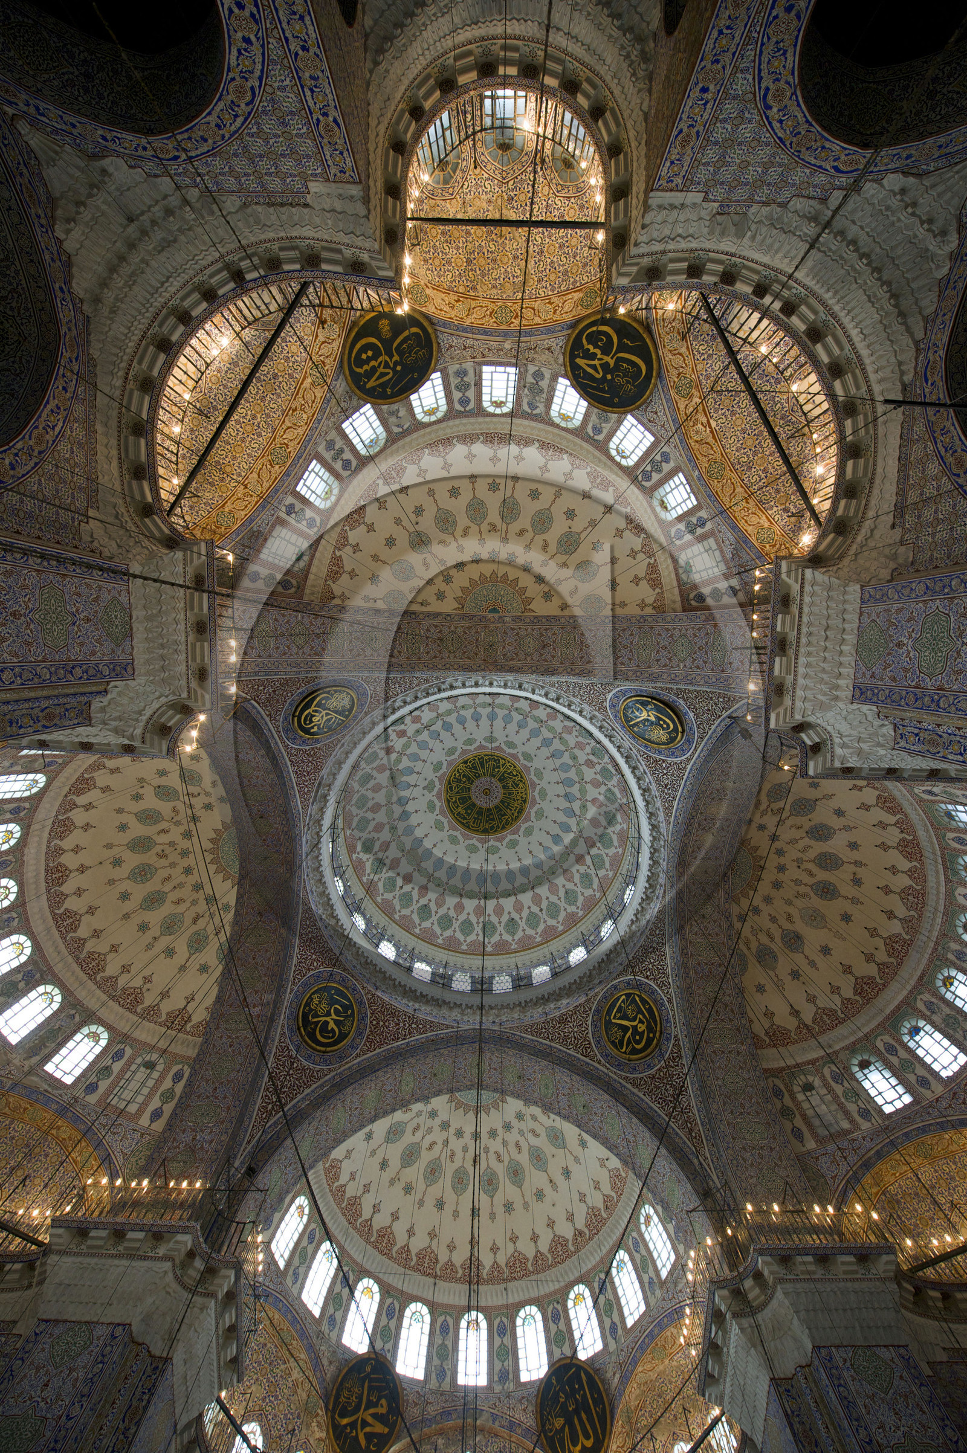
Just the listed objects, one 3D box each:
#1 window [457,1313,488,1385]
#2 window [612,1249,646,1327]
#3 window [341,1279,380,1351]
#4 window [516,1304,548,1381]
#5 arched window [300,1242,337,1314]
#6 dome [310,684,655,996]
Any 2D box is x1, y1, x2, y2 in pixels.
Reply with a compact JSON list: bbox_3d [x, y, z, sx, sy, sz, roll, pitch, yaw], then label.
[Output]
[{"bbox_3d":[-0.454,25.937,23.606,1.178,2.531,0.300,2,-82,0],"label":"window"},{"bbox_3d":[6.017,22.823,23.163,0.300,2.531,1.178,36,-84,-5],"label":"window"},{"bbox_3d":[-5.050,24.244,23.379,1.178,2.531,0.300,39,-84,-5],"label":"window"},{"bbox_3d":[2.010,25.620,23.558,1.178,2.531,0.300,-16,-82,2],"label":"window"},{"bbox_3d":[-6.707,22.410,23.128,0.300,2.531,1.178,-32,-83,4],"label":"arched window"},{"bbox_3d":[0.174,5.339,33.383,16.644,12.540,16.644,2,-83,1],"label":"dome"}]

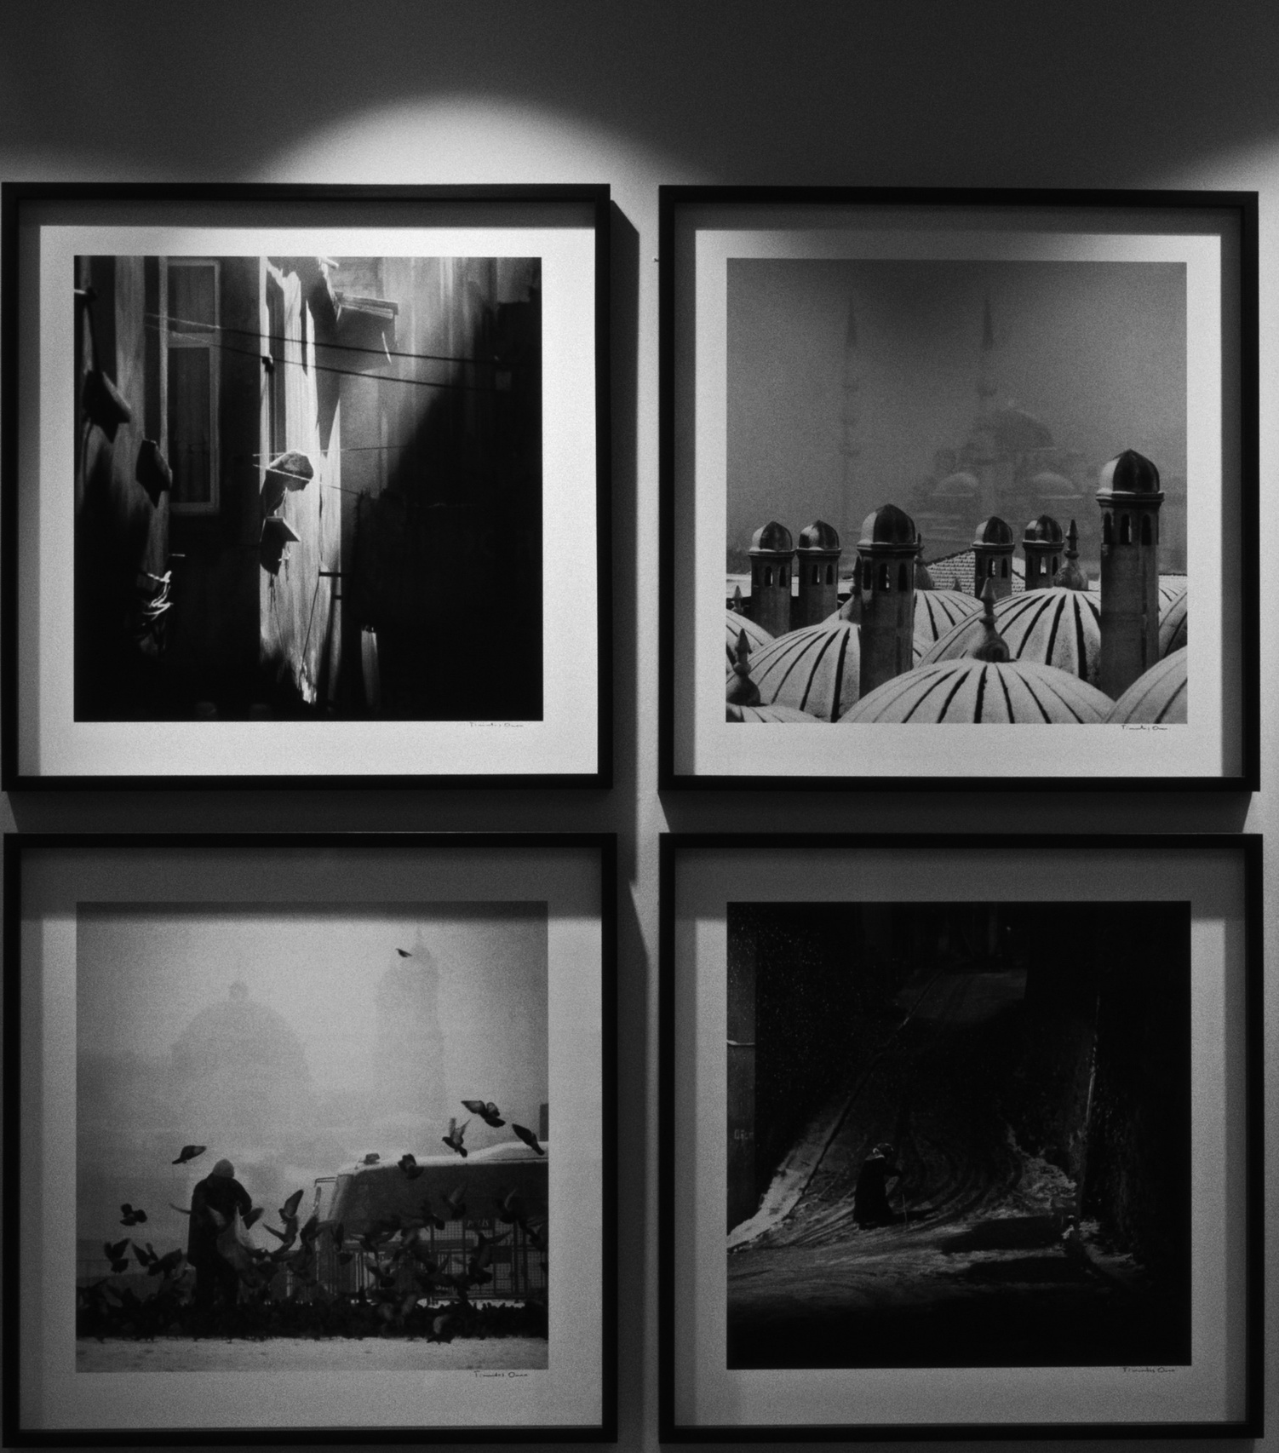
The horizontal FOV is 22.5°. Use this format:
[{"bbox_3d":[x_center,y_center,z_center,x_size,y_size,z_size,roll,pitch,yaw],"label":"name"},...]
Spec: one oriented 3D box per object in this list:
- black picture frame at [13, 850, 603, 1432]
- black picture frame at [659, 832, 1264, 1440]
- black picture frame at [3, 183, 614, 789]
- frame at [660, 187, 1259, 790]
[{"bbox_3d":[-0.311,0.393,3.063,0.580,0.580,0.030,0,-1,-2],"label":"black picture frame"},{"bbox_3d":[0.309,0.394,3.087,0.580,0.580,0.030,0,-1,-2],"label":"black picture frame"},{"bbox_3d":[-0.316,-0.229,3.075,0.580,0.580,0.030,0,-1,-2],"label":"black picture frame"},{"bbox_3d":[0.308,-0.227,3.100,0.580,0.580,0.030,0,-1,-2],"label":"frame"}]

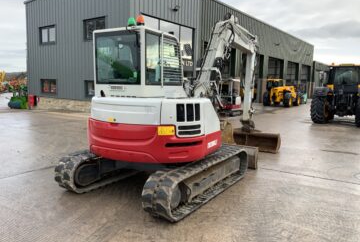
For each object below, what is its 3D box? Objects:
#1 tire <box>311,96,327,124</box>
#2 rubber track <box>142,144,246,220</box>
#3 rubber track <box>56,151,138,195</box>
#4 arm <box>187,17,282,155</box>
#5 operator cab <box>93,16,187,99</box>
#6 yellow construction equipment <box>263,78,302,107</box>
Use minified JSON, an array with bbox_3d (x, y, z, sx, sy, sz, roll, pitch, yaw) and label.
[{"bbox_3d":[6.770,-0.674,14.608,0.570,1.620,1.620,6,8,33],"label":"tire"},{"bbox_3d":[0.437,0.898,4.964,0.447,0.556,2.802,6,8,32],"label":"rubber track"},{"bbox_3d":[-1.072,0.744,5.895,0.447,0.556,2.802,6,8,32],"label":"rubber track"},{"bbox_3d":[1.308,-0.729,7.033,1.450,3.320,3.750,6,8,31],"label":"arm"},{"bbox_3d":[-0.644,-0.993,5.509,1.030,1.400,1.450,6,8,31],"label":"operator cab"},{"bbox_3d":[9.906,-2.692,28.503,2.300,2.500,4.700,7,9,38],"label":"yellow construction equipment"}]

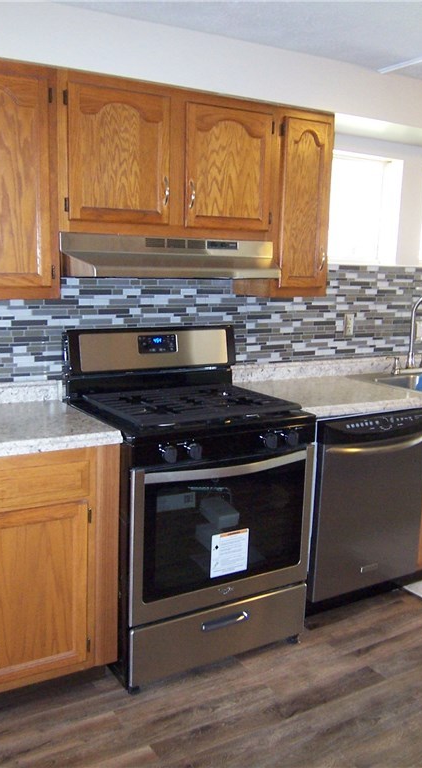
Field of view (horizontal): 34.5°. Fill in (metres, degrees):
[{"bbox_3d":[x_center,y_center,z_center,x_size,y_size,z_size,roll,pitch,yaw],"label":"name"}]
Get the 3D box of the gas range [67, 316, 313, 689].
[{"bbox_3d":[-0.111,0.396,2.745,0.763,1.195,0.715,-4,11,-30],"label":"gas range"}]

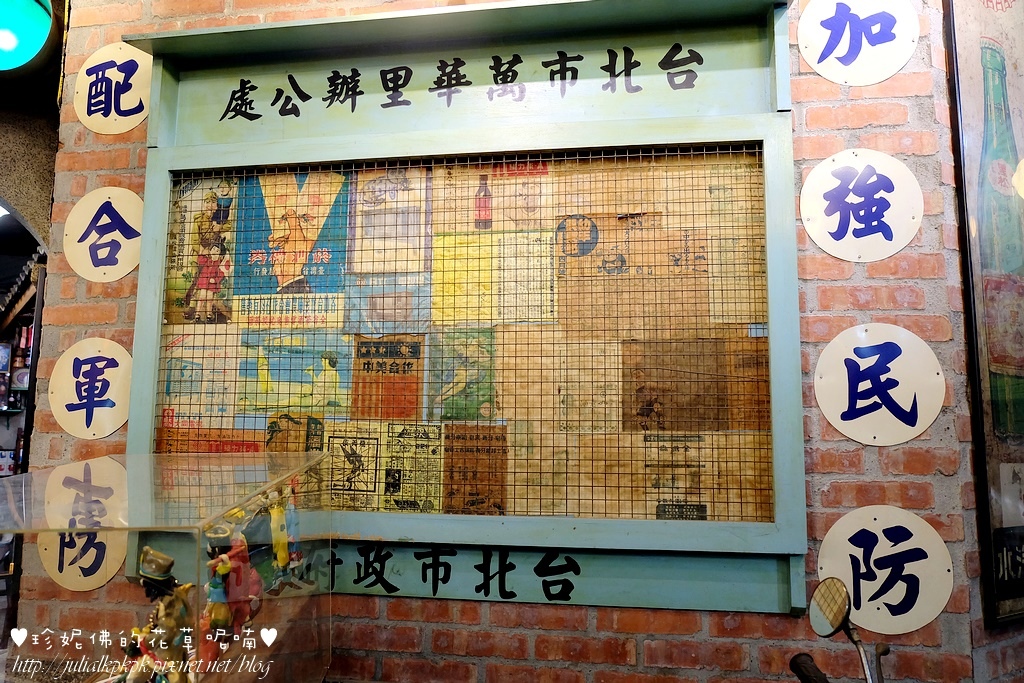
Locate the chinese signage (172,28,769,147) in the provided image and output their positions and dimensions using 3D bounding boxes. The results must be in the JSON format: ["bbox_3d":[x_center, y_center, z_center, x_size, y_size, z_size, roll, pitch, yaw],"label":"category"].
[{"bbox_3d":[-0.131,-0.571,1.556,1.376,0.188,0.020,-1,-6,8],"label":"chinese signage"}]

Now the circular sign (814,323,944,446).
[{"bbox_3d":[0.765,0.089,1.422,0.252,0.252,0.010,-1,-7,8],"label":"circular sign"}]

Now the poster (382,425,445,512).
[{"bbox_3d":[-0.220,0.280,1.513,0.135,0.195,0.010,-1,-7,8],"label":"poster"}]

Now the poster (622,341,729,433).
[{"bbox_3d":[0.330,0.091,1.385,0.206,0.184,0.008,-1,-6,8],"label":"poster"}]

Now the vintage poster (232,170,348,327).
[{"bbox_3d":[-0.514,-0.212,1.584,0.274,0.363,0.010,-1,-6,8],"label":"vintage poster"}]

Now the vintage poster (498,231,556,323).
[{"bbox_3d":[0.034,-0.145,1.527,0.130,0.209,0.010,-1,-7,8],"label":"vintage poster"}]

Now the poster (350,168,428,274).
[{"bbox_3d":[-0.278,-0.276,1.556,0.197,0.245,0.010,-1,-6,8],"label":"poster"}]

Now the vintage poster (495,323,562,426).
[{"bbox_3d":[0.036,0.072,1.501,0.147,0.217,0.010,-1,-7,8],"label":"vintage poster"}]

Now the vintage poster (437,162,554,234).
[{"bbox_3d":[-0.039,-0.312,1.480,0.263,0.154,0.008,-1,-6,8],"label":"vintage poster"}]

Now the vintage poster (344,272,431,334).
[{"bbox_3d":[-0.280,-0.085,1.536,0.200,0.140,0.010,-1,-6,8],"label":"vintage poster"}]

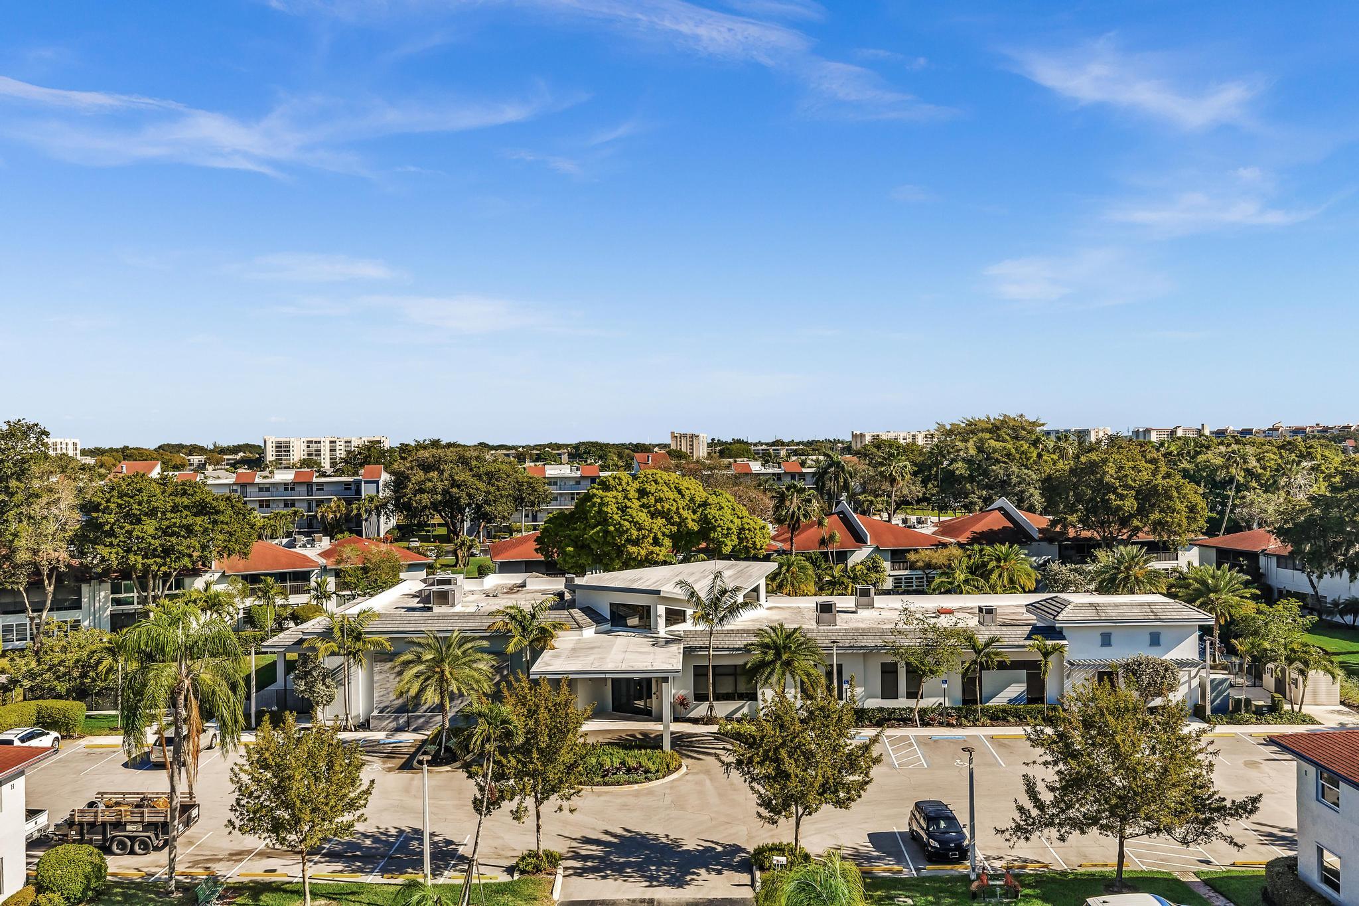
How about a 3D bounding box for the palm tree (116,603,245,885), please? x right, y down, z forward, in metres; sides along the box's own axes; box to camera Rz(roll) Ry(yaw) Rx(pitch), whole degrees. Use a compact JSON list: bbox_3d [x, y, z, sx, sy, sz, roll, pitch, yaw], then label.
[{"bbox_3d":[-18.625,10.902,39.386,4.676,10.858,4.676,-1,1,2],"label":"palm tree"}]

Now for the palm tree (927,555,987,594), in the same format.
[{"bbox_3d":[23.379,11.878,89.000,5.000,6.400,5.000,-1,1,-3],"label":"palm tree"}]

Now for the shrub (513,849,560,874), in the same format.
[{"bbox_3d":[-5.465,15.622,40.600,1.800,0.750,1.550,-1,1,0],"label":"shrub"}]

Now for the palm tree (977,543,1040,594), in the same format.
[{"bbox_3d":[27.854,11.458,89.968,5.425,7.535,5.425,-1,1,2],"label":"palm tree"}]

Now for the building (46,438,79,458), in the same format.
[{"bbox_3d":[-330.048,3.143,566.000,17.000,21.400,22.000,-1,1,-30],"label":"building"}]

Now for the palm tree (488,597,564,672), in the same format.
[{"bbox_3d":[-8.883,12.127,61.200,4.400,7.300,4.300,-1,1,0],"label":"palm tree"}]

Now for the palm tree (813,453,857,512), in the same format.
[{"bbox_3d":[22.225,7.148,150.000,6.200,14.300,6.000,-1,1,0],"label":"palm tree"}]

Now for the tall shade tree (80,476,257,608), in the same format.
[{"bbox_3d":[-40.956,8.811,84.500,14.000,14.200,13.000,-1,1,0],"label":"tall shade tree"}]

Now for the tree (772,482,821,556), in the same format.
[{"bbox_3d":[10.663,9.029,96.500,4.400,12.200,4.400,-1,1,-3],"label":"tree"}]

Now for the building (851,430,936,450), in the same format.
[{"bbox_3d":[193.489,-8.040,944.261,85.000,21.000,18.500,-1,1,-30],"label":"building"}]

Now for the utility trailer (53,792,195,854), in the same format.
[{"bbox_3d":[-23.050,15.265,43.600,5.600,1.820,2.250,-1,1,-1],"label":"utility trailer"}]

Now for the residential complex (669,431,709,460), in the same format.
[{"bbox_3d":[7.396,-2.873,775.000,23.000,22.500,18.000,0,1,17],"label":"residential complex"}]

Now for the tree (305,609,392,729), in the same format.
[{"bbox_3d":[-18.898,12.469,60.200,4.900,6.900,4.700,-1,1,0],"label":"tree"}]

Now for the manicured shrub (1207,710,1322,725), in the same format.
[{"bbox_3d":[33.332,15.261,61.129,6.600,0.500,1.600,-1,1,2],"label":"manicured shrub"}]

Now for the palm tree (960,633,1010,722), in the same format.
[{"bbox_3d":[17.386,12.851,60.200,2.800,4.950,2.800,-1,1,-3],"label":"palm tree"}]

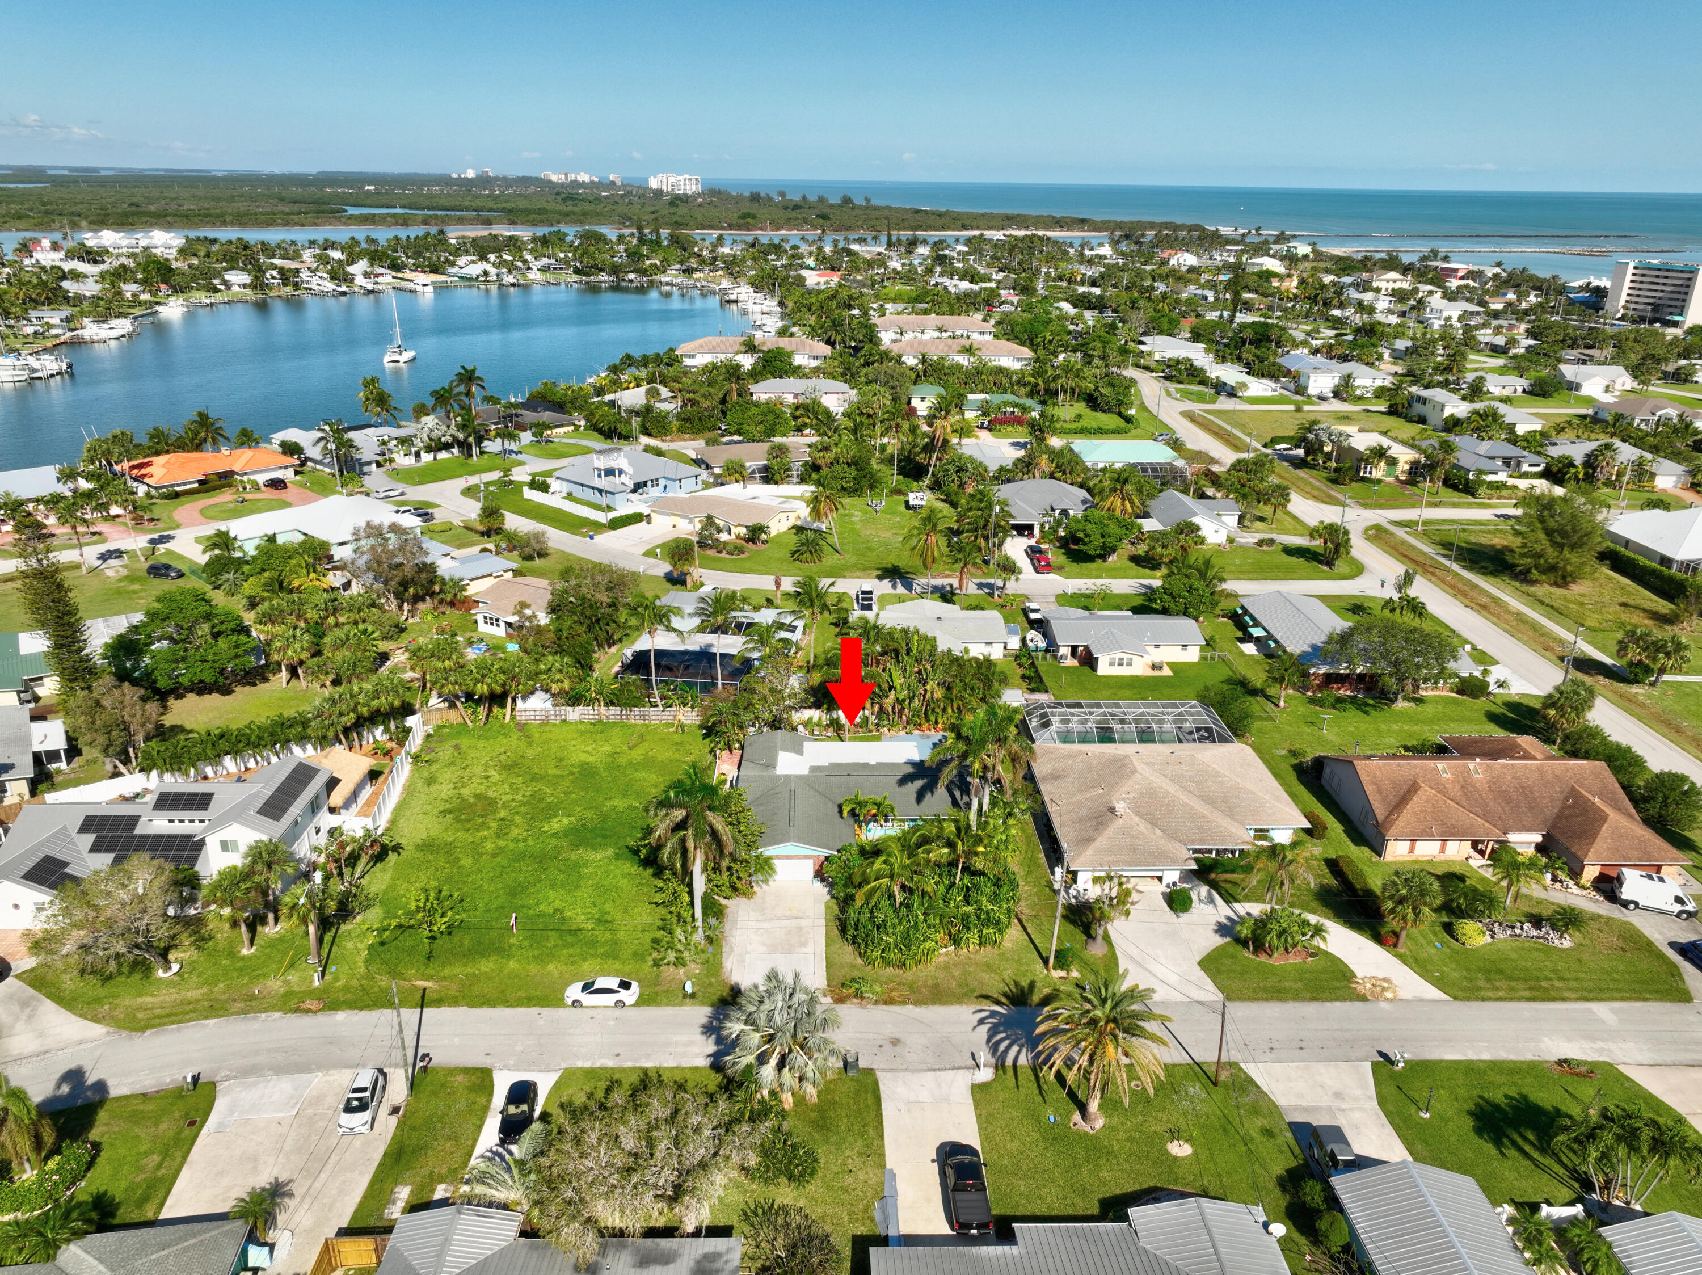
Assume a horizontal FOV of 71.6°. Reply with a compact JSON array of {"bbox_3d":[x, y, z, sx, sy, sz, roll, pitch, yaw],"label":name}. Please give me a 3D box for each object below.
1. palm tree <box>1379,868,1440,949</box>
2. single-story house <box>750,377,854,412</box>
[{"bbox_3d":[40.223,19.688,84.881,4.500,6.600,4.500,1,21,0],"label":"palm tree"},{"bbox_3d":[-12.057,-60.951,290.866,24.300,5.100,11.000,0,21,-3],"label":"single-story house"}]

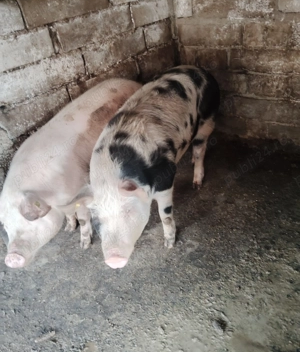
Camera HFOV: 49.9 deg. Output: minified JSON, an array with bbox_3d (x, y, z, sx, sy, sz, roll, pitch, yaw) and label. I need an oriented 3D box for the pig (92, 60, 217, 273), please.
[{"bbox_3d":[0.082,-0.096,1.777,0.412,0.756,1.300,7,36,26],"label":"pig"}]

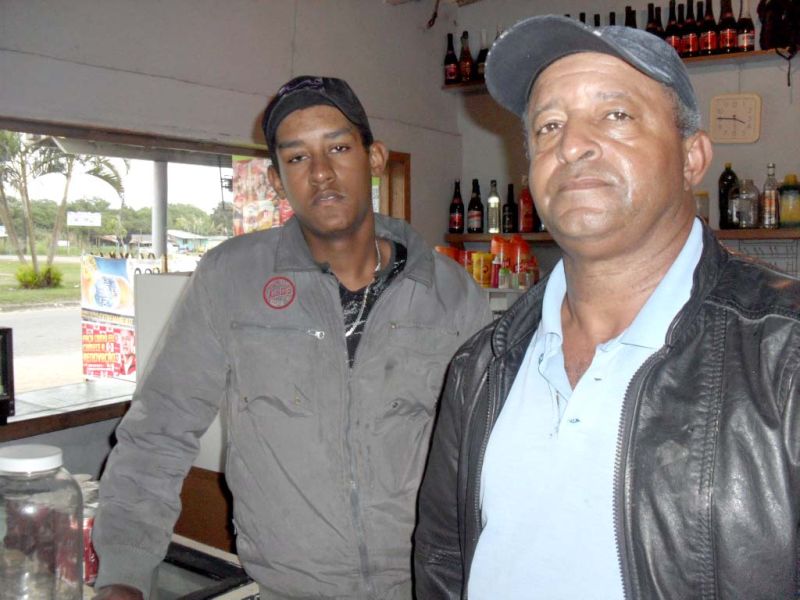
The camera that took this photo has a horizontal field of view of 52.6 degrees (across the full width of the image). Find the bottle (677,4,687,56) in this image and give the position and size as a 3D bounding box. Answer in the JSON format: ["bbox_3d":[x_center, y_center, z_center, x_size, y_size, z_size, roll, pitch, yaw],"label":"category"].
[{"bbox_3d":[1.453,-1.378,4.176,0.080,0.300,0.080,1,4,30],"label":"bottle"}]

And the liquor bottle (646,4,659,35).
[{"bbox_3d":[1.299,-1.380,4.181,0.080,0.300,0.080,1,4,30],"label":"liquor bottle"}]

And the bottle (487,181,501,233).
[{"bbox_3d":[0.508,-0.505,4.380,0.065,0.291,0.065,0,4,0],"label":"bottle"}]

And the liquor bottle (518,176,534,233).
[{"bbox_3d":[0.669,-0.504,4.280,0.079,0.305,0.079,0,4,0],"label":"liquor bottle"}]

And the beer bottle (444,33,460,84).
[{"bbox_3d":[0.304,-1.415,4.754,0.080,0.300,0.080,-1,4,0],"label":"beer bottle"}]

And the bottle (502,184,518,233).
[{"bbox_3d":[0.626,-0.517,4.569,0.084,0.277,0.084,1,4,30],"label":"bottle"}]

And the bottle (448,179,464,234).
[{"bbox_3d":[0.315,-0.515,4.500,0.082,0.296,0.082,0,4,0],"label":"bottle"}]

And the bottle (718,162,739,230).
[{"bbox_3d":[1.525,-0.479,3.750,0.093,0.308,0.093,3,5,34],"label":"bottle"}]

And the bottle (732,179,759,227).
[{"bbox_3d":[1.698,-0.472,3.975,0.138,0.240,0.138,1,4,30],"label":"bottle"}]

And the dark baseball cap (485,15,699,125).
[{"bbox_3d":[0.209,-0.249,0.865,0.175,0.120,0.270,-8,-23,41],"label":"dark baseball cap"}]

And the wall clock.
[{"bbox_3d":[1.713,-0.925,4.121,0.250,0.255,0.040,1,4,30],"label":"wall clock"}]

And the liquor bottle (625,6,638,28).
[{"bbox_3d":[1.207,-1.388,4.245,0.080,0.300,0.080,1,4,30],"label":"liquor bottle"}]

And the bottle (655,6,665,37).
[{"bbox_3d":[1.271,-1.291,3.970,0.083,0.290,0.083,3,5,34],"label":"bottle"}]

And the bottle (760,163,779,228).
[{"bbox_3d":[1.679,-0.467,3.660,0.073,0.297,0.073,3,5,34],"label":"bottle"}]

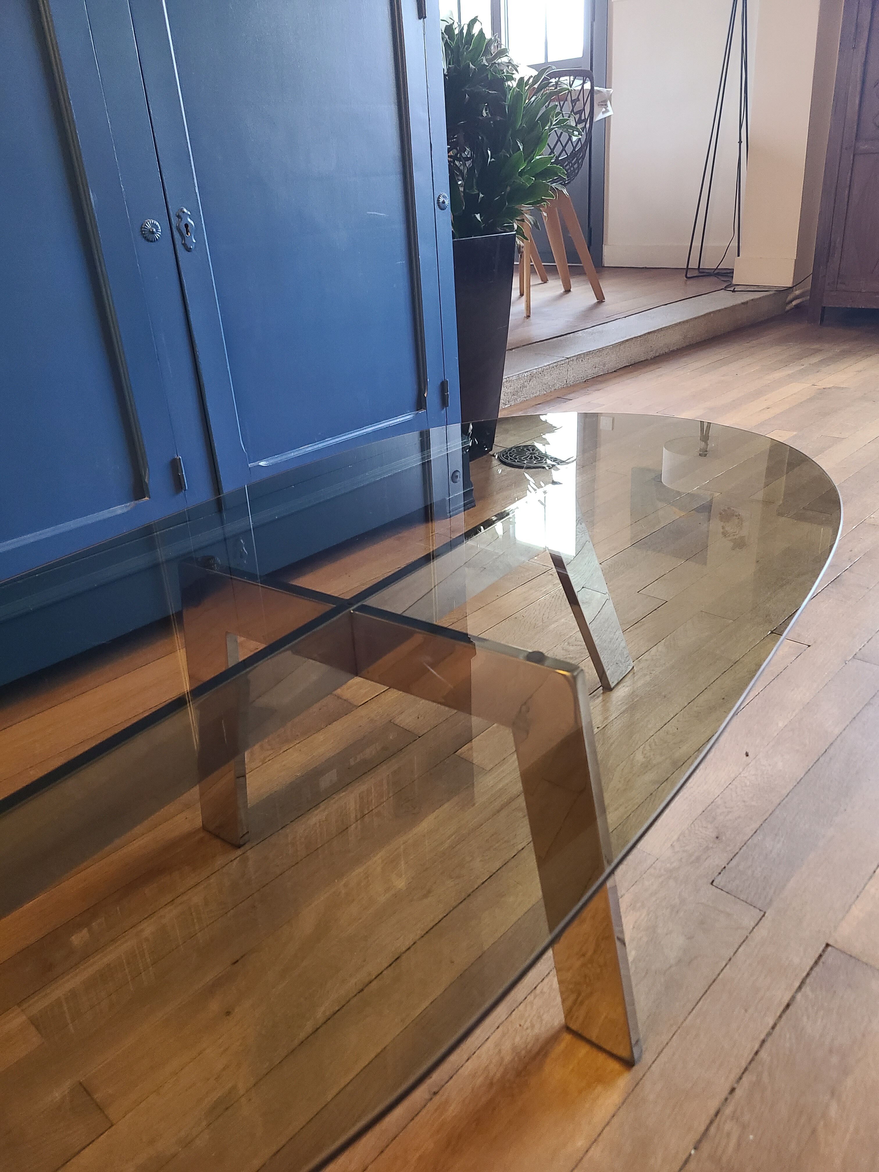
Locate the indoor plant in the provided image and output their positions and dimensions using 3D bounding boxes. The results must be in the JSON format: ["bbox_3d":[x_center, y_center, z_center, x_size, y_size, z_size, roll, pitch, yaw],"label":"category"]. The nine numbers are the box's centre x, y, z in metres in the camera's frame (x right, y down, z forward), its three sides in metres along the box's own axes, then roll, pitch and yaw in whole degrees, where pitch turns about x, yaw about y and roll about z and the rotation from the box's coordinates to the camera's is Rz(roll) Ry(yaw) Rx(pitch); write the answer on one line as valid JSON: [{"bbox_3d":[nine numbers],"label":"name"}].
[{"bbox_3d":[0.015,-0.830,2.215,0.551,1.013,0.581,-23,32,-33],"label":"indoor plant"}]

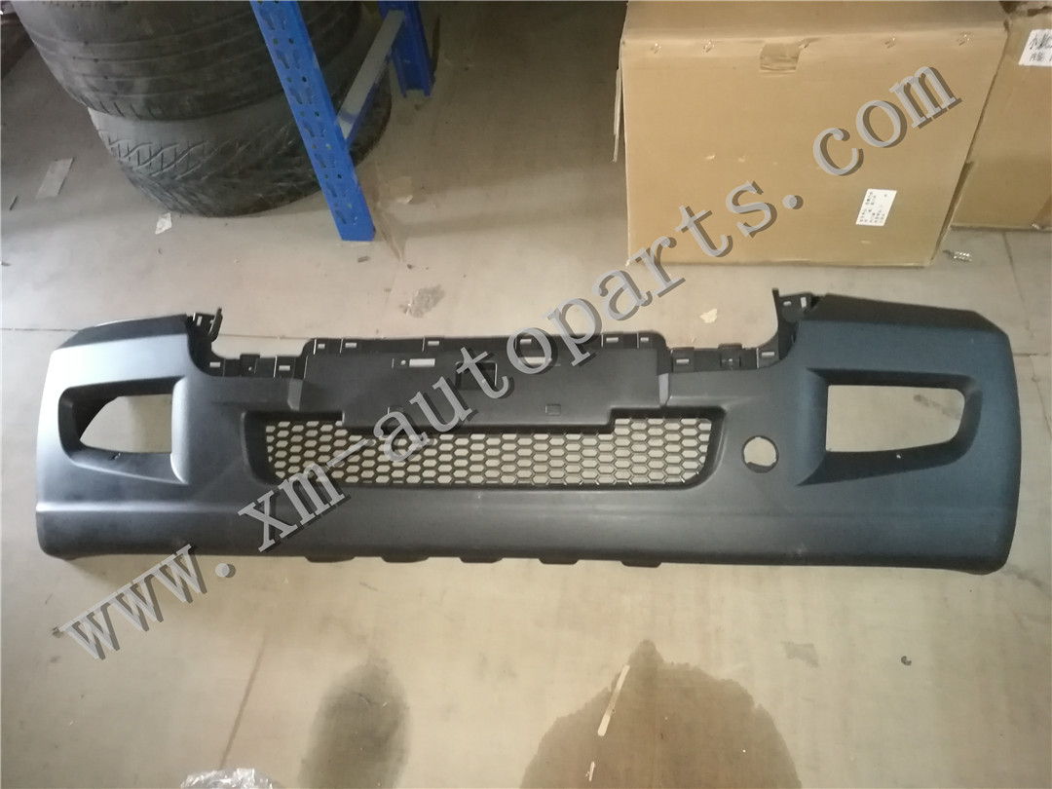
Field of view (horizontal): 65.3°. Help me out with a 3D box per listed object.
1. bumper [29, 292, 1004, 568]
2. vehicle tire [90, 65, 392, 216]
[{"bbox_3d":[-0.059,0.082,1.468,1.670,0.420,0.460,-1,78,8],"label":"bumper"},{"bbox_3d":[-0.723,-0.777,2.136,0.733,0.279,0.733,-5,50,6],"label":"vehicle tire"}]

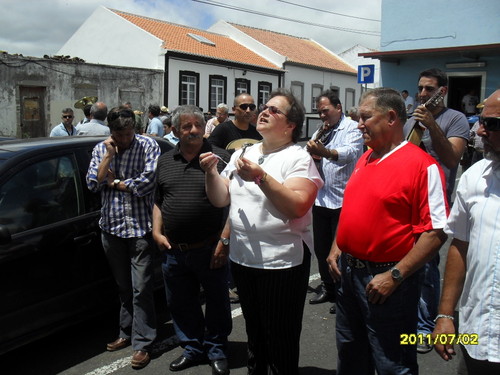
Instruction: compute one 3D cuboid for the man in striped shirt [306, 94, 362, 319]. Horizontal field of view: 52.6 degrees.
[{"bbox_3d":[0.701,0.119,4.030,0.440,1.748,0.490,-5,11,-39],"label":"man in striped shirt"}]

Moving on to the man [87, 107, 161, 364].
[{"bbox_3d":[-0.806,0.313,3.211,0.480,1.634,0.420,1,9,-5],"label":"man"}]

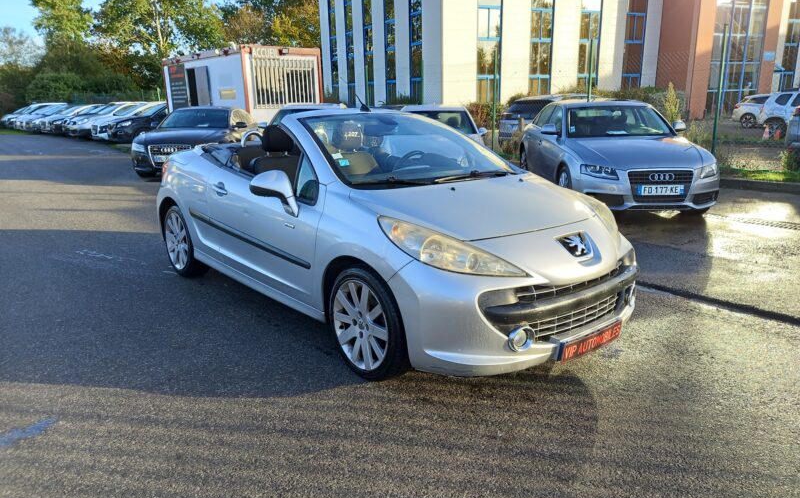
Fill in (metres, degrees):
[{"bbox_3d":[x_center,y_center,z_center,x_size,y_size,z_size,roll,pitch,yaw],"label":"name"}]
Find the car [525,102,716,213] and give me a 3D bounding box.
[{"bbox_3d":[3.010,-1.520,8.740,1.840,1.430,4.700,0,14,1],"label":"car"}]

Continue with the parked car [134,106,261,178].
[{"bbox_3d":[-4.260,-2.440,12.700,1.860,1.400,4.700,-1,14,-2],"label":"parked car"}]

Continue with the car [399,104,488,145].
[{"bbox_3d":[0.610,-1.760,10.000,1.770,1.440,4.150,1,14,6],"label":"car"}]

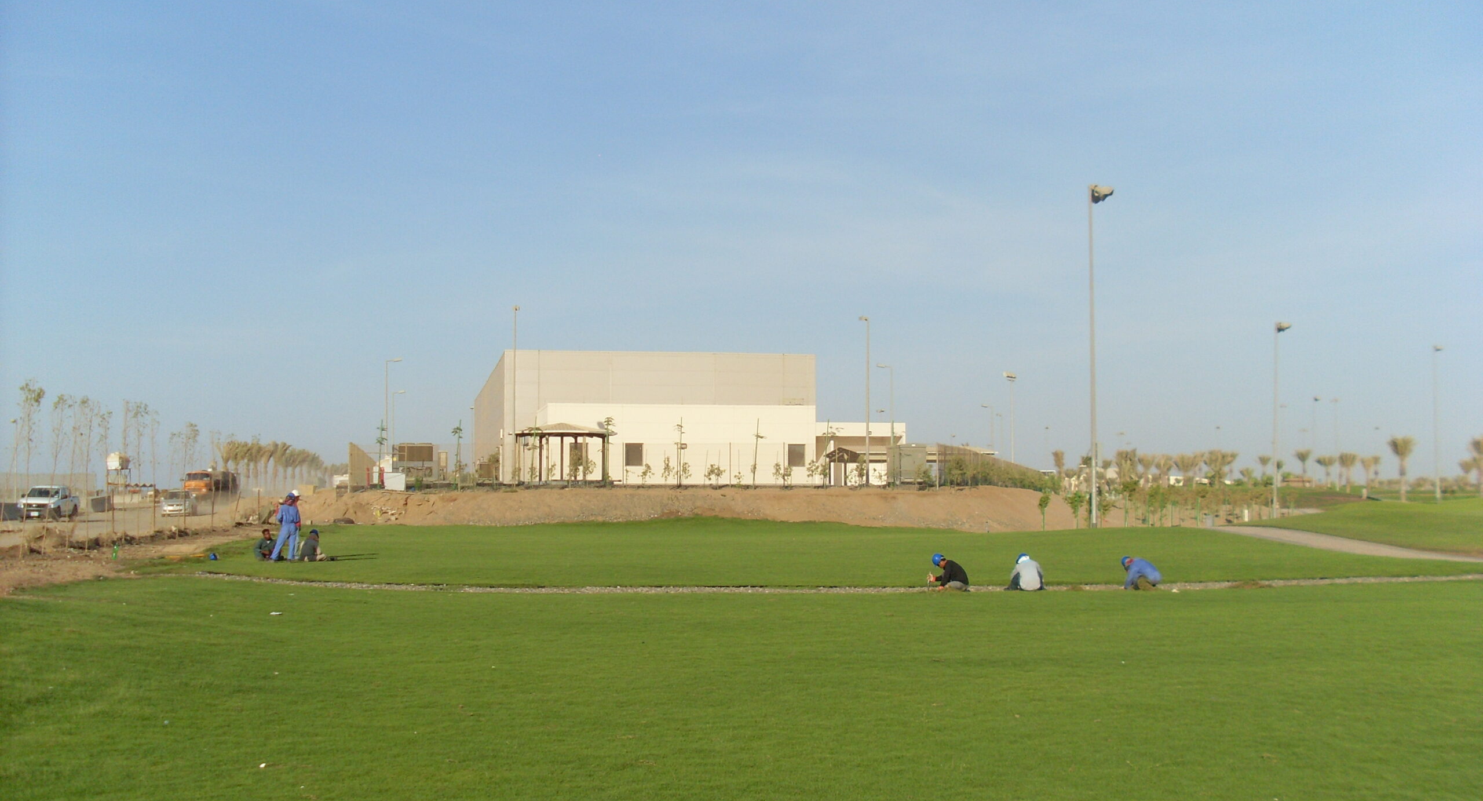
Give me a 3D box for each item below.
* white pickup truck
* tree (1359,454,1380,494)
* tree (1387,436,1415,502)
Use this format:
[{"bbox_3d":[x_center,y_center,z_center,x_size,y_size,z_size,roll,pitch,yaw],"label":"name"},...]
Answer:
[{"bbox_3d":[-34.800,5.190,82.000,1.800,1.770,5.150,1,-3,-10],"label":"white pickup truck"},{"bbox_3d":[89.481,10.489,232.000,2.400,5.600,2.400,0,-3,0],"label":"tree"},{"bbox_3d":[56.728,5.885,140.000,2.300,5.700,2.300,0,-3,0],"label":"tree"}]

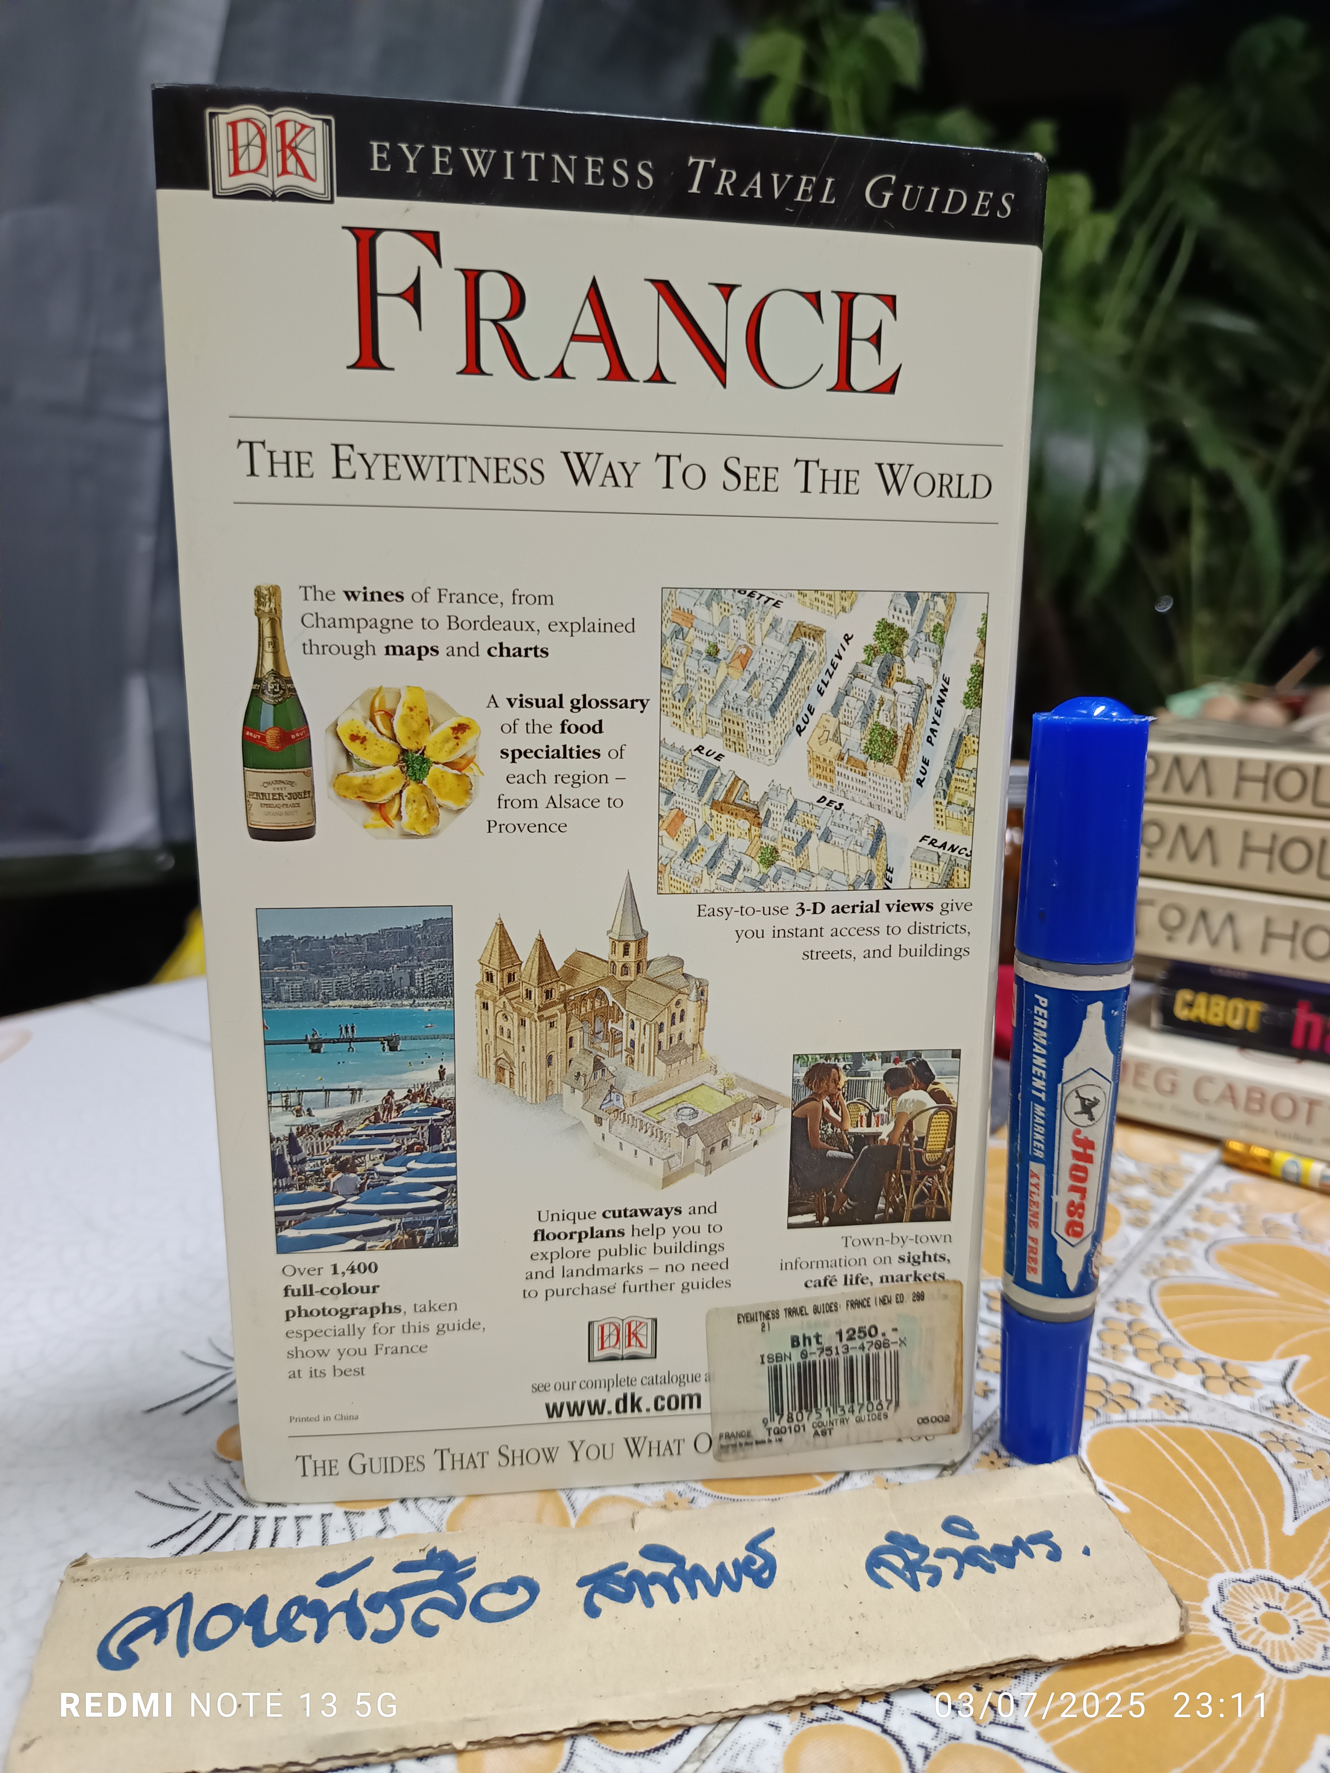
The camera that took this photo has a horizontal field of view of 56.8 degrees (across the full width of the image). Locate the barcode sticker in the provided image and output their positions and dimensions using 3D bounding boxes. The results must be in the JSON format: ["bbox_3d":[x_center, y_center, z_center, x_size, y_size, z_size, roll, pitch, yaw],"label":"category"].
[{"bbox_3d":[0.031,0.088,0.222,0.046,0.031,0.001,-4,11,-7],"label":"barcode sticker"}]

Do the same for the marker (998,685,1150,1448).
[{"bbox_3d":[0.071,0.037,0.220,0.020,0.140,0.020,0,11,-3],"label":"marker"}]

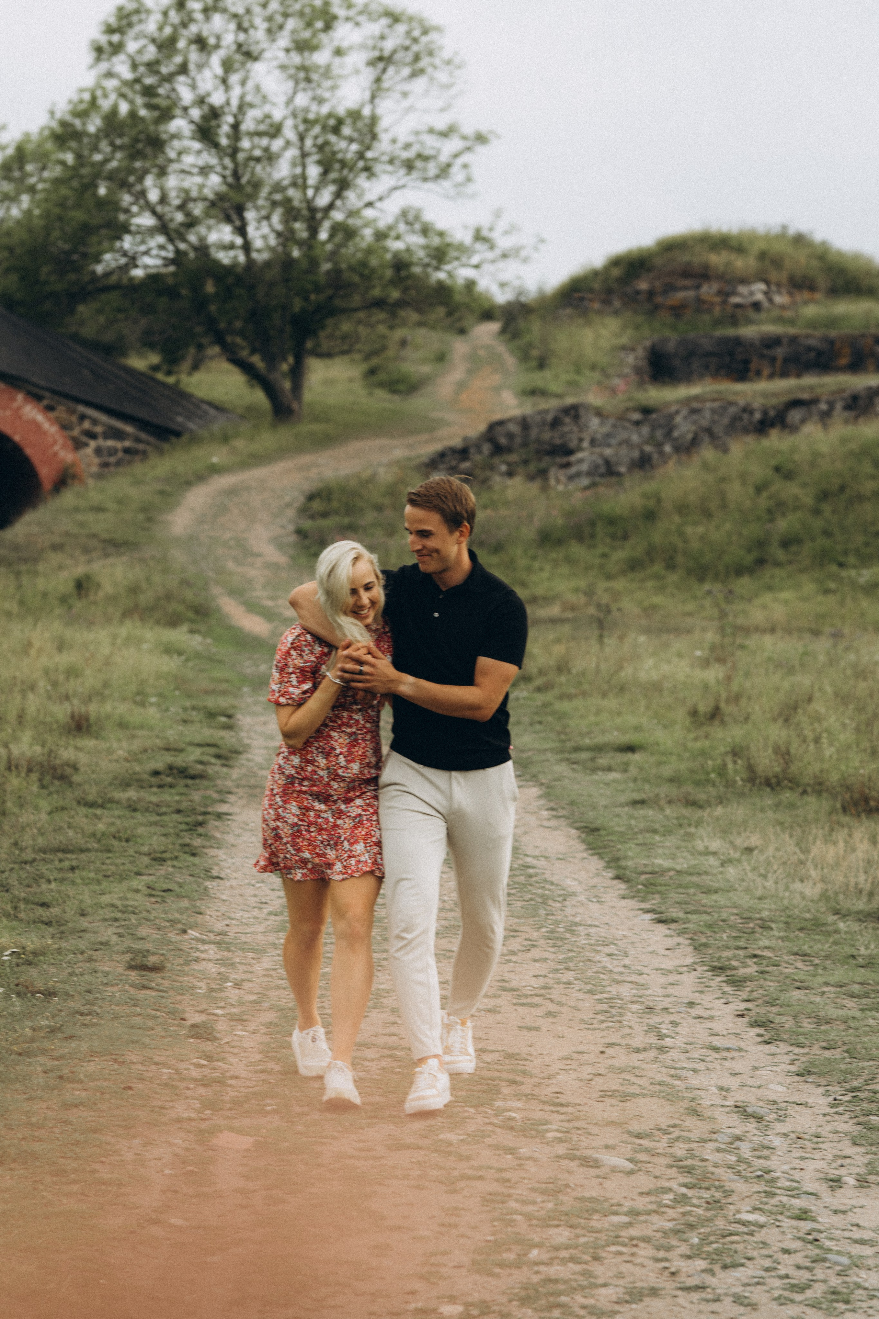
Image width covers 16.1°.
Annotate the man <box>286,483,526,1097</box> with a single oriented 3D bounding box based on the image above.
[{"bbox_3d":[-0.088,0.362,9.080,0.660,1.800,0.750,0,2,12],"label":"man"}]

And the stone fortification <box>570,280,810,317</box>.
[{"bbox_3d":[4.977,-7.181,62.000,4.700,0.720,1.600,0,2,7],"label":"stone fortification"}]

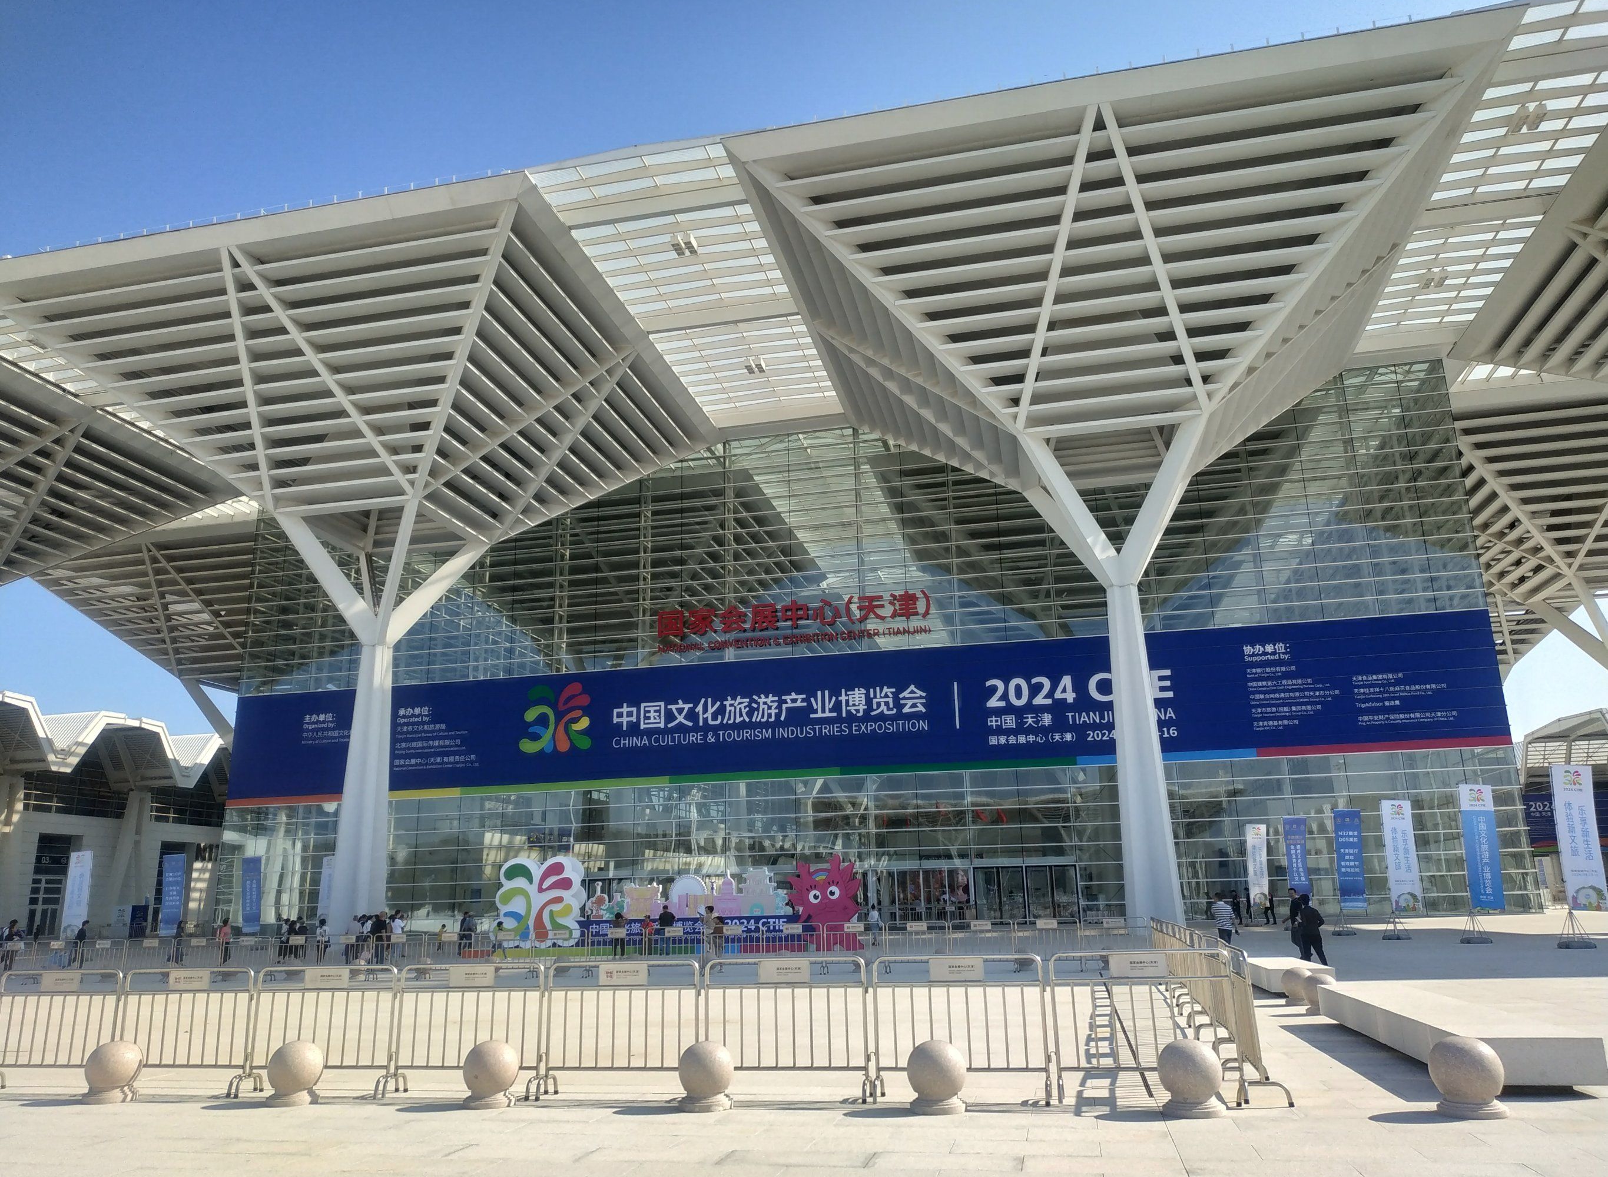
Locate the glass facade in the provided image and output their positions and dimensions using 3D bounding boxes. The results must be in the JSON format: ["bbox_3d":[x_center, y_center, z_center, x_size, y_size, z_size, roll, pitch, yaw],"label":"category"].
[{"bbox_3d":[-0.769,5.506,76.983,87.300,34.400,1.000,-5,-16,12],"label":"glass facade"}]

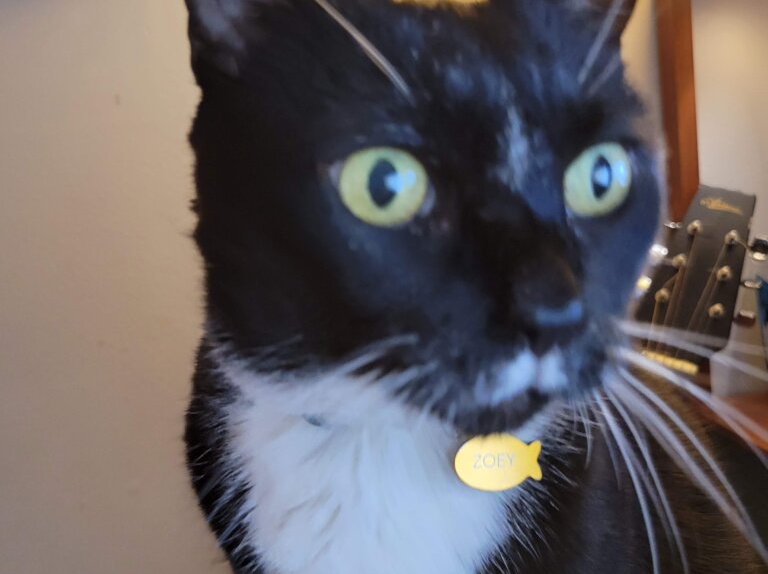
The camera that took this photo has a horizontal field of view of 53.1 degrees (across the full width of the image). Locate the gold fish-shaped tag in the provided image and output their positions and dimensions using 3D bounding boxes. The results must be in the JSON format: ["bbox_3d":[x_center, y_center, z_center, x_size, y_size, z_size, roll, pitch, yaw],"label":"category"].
[{"bbox_3d":[0.032,0.048,0.212,0.024,0.016,0.002,-2,3,-3],"label":"gold fish-shaped tag"}]

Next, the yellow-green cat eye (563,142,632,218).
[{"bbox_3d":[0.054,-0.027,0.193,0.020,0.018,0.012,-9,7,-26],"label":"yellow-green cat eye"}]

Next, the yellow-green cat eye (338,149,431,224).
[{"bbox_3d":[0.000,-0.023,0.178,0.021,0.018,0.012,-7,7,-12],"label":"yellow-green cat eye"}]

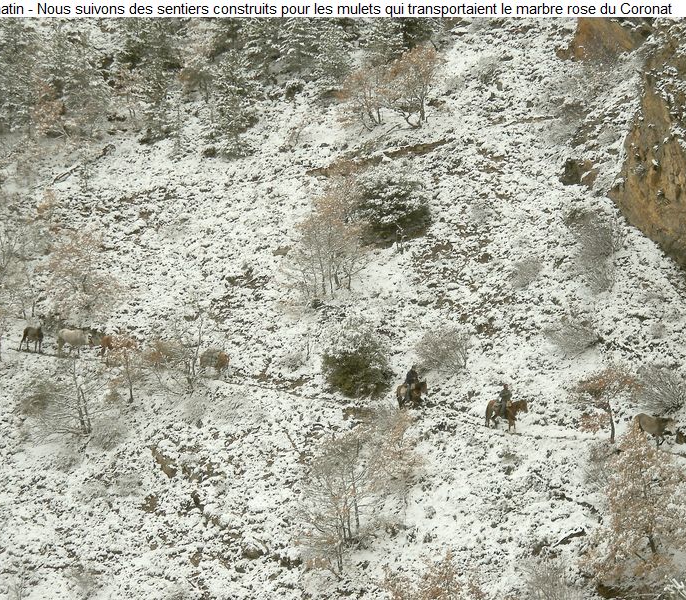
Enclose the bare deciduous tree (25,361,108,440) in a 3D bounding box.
[{"bbox_3d":[-14.509,5.188,120.500,4.300,4.100,3.700,0,8,0],"label":"bare deciduous tree"}]

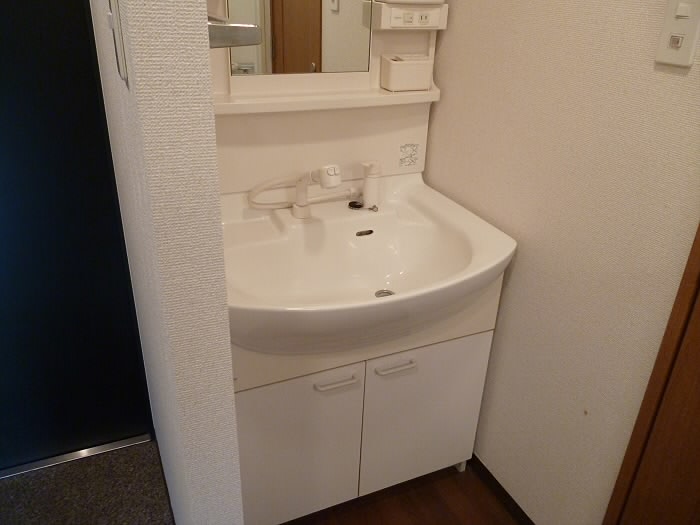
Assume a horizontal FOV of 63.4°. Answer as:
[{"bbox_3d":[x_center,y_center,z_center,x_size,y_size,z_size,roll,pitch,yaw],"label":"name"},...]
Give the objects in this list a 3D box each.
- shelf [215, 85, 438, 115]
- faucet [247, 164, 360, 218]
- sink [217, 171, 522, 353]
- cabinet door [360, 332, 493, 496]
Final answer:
[{"bbox_3d":[-0.115,-0.418,1.454,0.746,0.029,0.116,-10,28,-22],"label":"shelf"},{"bbox_3d":[-0.090,-0.190,1.429,0.295,0.143,0.187,-15,31,-31],"label":"faucet"},{"bbox_3d":[-0.004,-0.005,1.354,0.760,0.202,0.591,-10,28,-22],"label":"sink"},{"bbox_3d":[0.197,0.404,1.521,0.370,0.449,0.022,-10,28,-22],"label":"cabinet door"}]

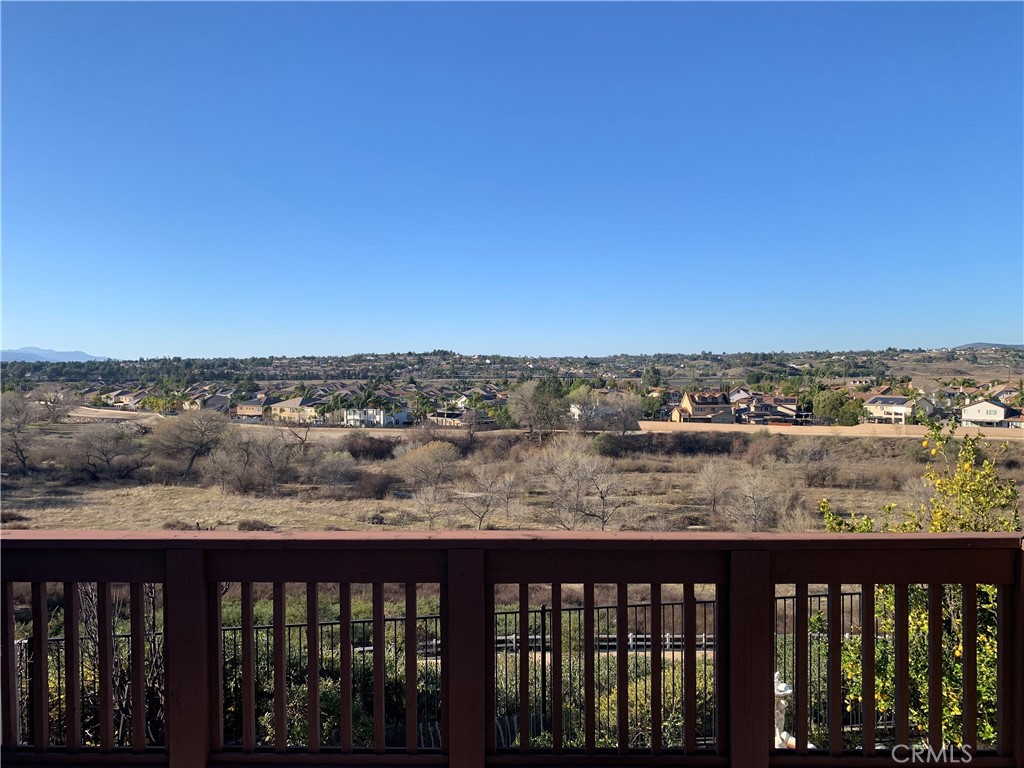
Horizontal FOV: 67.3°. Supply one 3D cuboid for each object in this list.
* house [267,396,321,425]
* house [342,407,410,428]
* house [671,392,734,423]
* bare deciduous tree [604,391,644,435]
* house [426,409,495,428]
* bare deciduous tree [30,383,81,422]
[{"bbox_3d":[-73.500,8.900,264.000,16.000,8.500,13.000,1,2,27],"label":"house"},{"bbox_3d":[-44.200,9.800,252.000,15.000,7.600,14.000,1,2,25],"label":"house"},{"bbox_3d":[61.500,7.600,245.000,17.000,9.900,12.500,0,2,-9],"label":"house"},{"bbox_3d":[32.800,8.300,225.000,11.700,12.900,11.000,0,2,8],"label":"bare deciduous tree"},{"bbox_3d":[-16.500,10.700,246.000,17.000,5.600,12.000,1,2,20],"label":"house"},{"bbox_3d":[-167.000,6.800,282.000,16.500,14.500,15.500,-1,2,-31],"label":"bare deciduous tree"}]

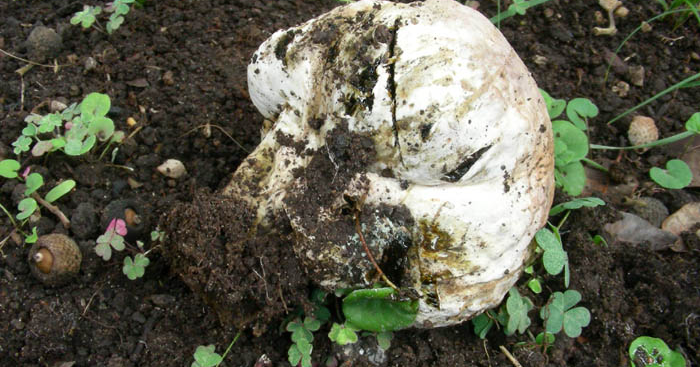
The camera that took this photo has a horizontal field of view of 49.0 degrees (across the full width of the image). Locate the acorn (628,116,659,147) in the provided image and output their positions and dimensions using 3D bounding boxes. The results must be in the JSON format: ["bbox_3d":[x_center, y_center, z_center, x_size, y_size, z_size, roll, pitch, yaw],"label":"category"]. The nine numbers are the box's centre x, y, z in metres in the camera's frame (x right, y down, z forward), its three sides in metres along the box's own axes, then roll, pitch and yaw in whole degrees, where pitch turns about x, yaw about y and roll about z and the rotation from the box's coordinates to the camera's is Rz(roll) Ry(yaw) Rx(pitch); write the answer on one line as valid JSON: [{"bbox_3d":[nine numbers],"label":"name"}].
[{"bbox_3d":[0.158,-0.028,0.414,0.017,0.016,0.017,0,48,0],"label":"acorn"}]

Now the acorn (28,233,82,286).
[{"bbox_3d":[-0.127,0.033,0.332,0.022,0.022,0.022,-5,81,34],"label":"acorn"}]

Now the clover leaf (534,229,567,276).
[{"bbox_3d":[0.083,0.028,0.316,0.013,0.012,0.015,0,49,0],"label":"clover leaf"}]

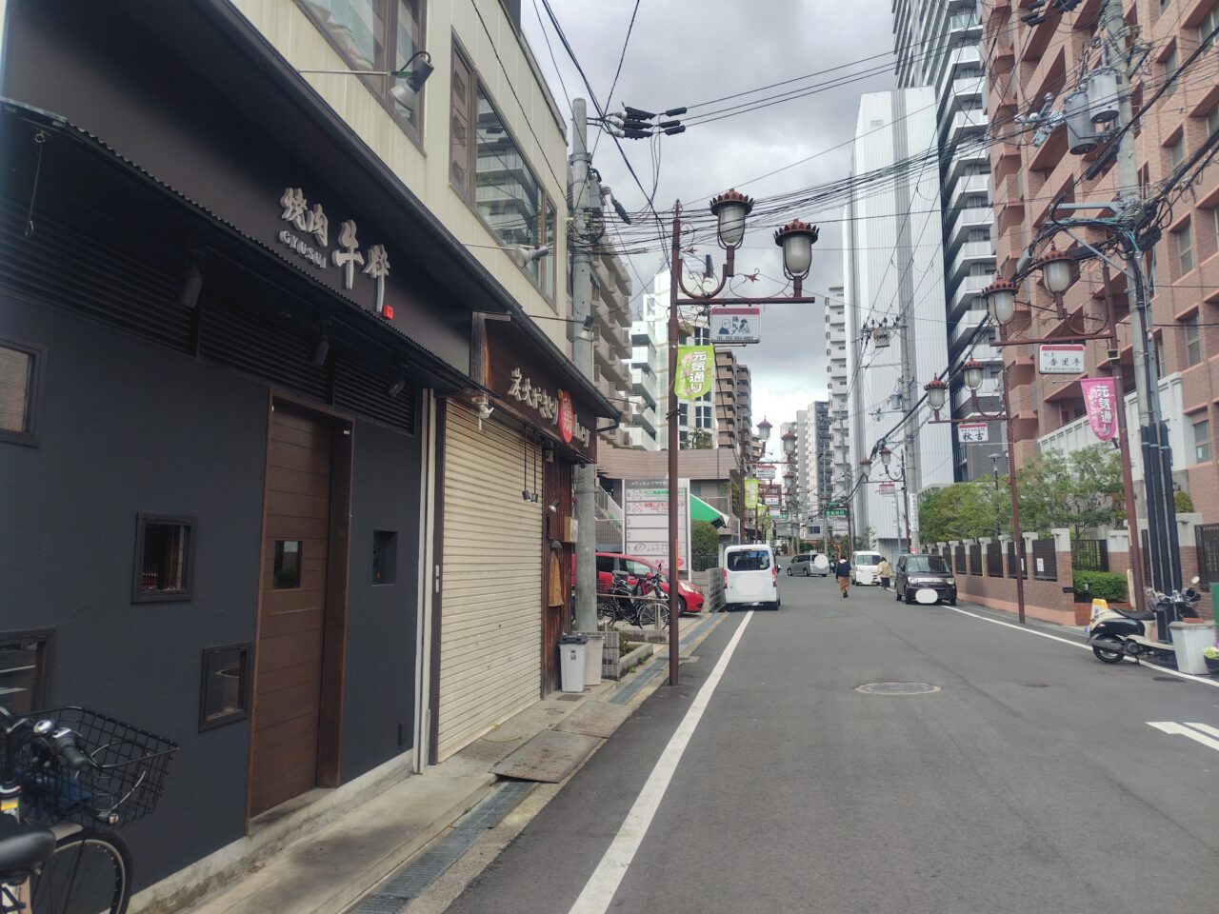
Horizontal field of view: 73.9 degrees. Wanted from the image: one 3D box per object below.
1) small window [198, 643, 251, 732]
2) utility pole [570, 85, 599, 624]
[{"bbox_3d":[-1.754,1.048,3.704,0.080,0.361,0.330,-2,-8,11],"label":"small window"},{"bbox_3d":[-0.347,-1.198,11.351,0.330,8.191,0.330,-2,-8,12],"label":"utility pole"}]

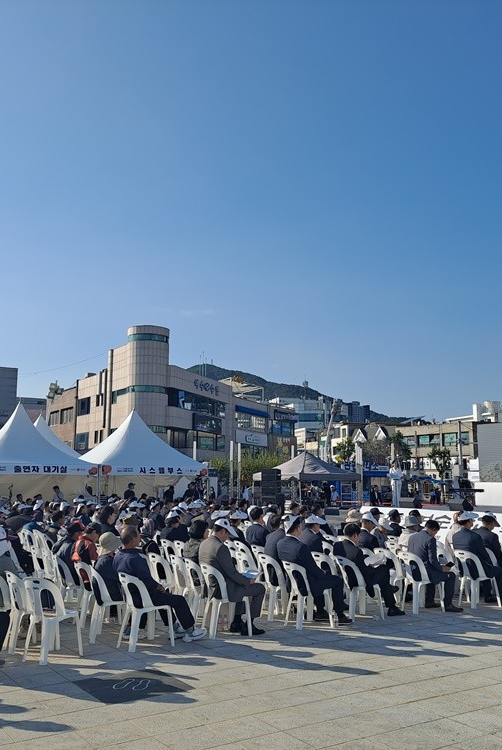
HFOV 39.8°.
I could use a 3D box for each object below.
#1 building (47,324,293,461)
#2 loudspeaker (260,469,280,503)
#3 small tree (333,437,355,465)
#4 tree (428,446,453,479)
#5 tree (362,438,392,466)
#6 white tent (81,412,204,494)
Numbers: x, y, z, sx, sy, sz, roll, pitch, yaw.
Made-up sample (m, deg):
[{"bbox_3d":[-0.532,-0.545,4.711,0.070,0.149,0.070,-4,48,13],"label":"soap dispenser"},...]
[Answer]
[{"bbox_3d":[-9.409,6.187,79.184,17.000,15.200,37.000,-3,-10,23],"label":"building"},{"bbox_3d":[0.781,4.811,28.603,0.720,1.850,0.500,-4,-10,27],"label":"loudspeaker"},{"bbox_3d":[5.568,6.015,41.580,1.600,4.850,1.600,0,-9,0],"label":"small tree"},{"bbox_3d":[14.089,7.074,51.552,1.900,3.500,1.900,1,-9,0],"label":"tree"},{"bbox_3d":[10.074,6.948,55.610,2.400,3.700,2.300,1,-9,0],"label":"tree"},{"bbox_3d":[-5.356,4.202,31.379,5.050,5.000,5.050,6,-11,-33],"label":"white tent"}]

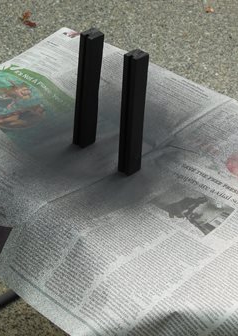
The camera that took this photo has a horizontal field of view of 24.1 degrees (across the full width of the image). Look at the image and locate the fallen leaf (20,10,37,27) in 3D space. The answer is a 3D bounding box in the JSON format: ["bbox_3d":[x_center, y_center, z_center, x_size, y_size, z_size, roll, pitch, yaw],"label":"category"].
[{"bbox_3d":[-0.382,-0.630,2.346,0.080,0.042,0.095,5,33,0],"label":"fallen leaf"}]

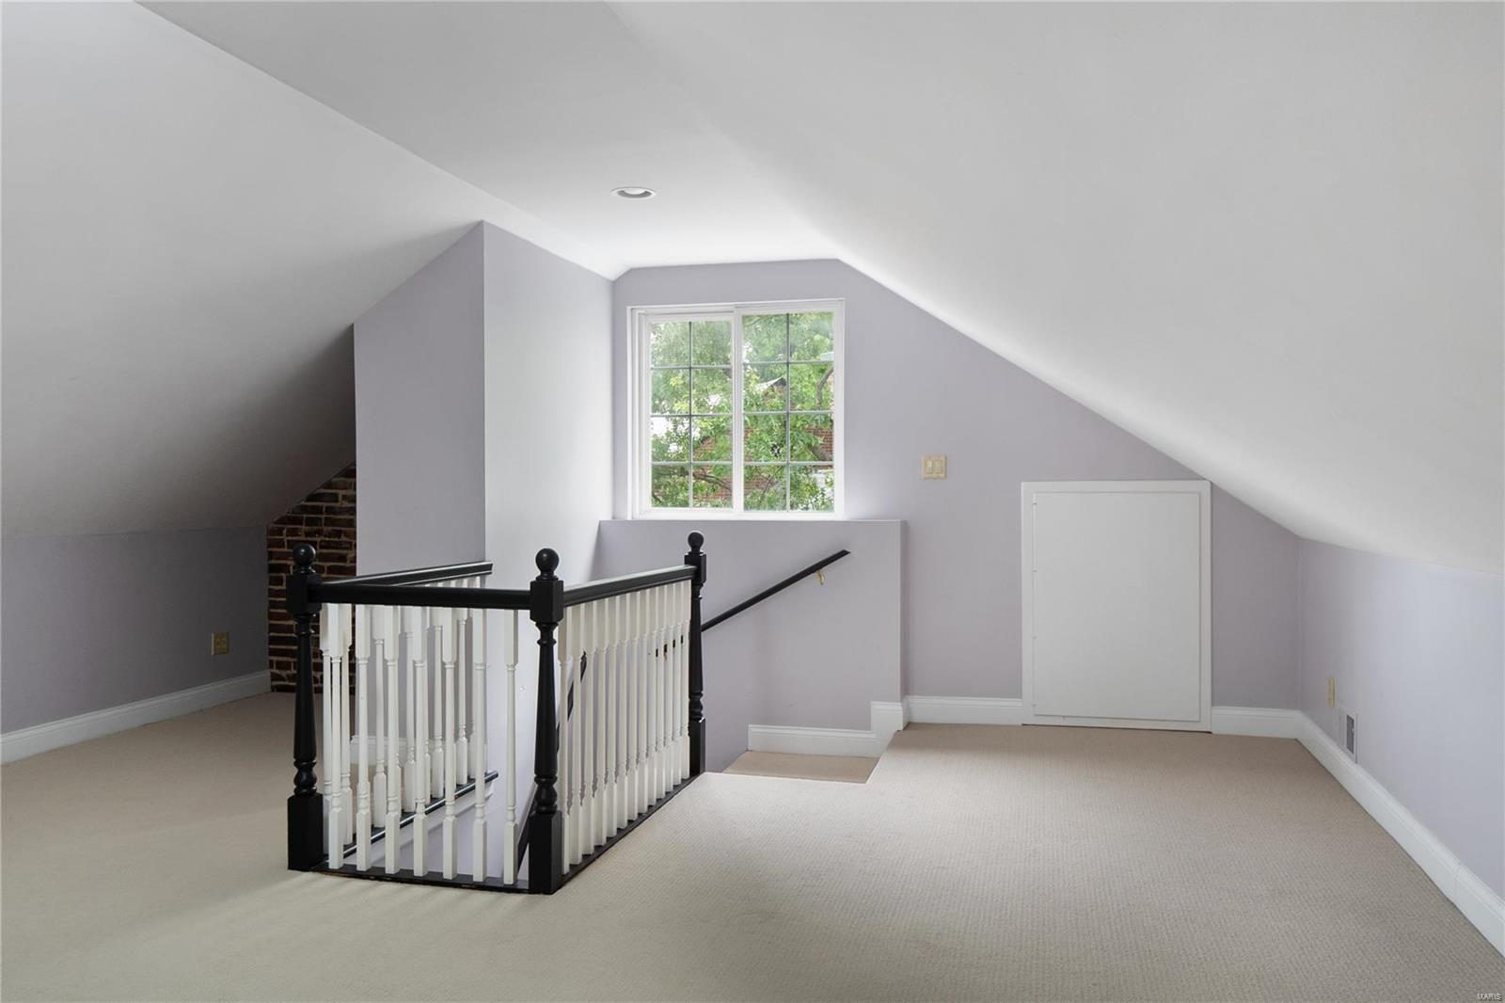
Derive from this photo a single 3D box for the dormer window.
[{"bbox_3d":[-0.084,-0.459,5.514,1.103,1.092,0.090,0,1,16],"label":"dormer window"}]

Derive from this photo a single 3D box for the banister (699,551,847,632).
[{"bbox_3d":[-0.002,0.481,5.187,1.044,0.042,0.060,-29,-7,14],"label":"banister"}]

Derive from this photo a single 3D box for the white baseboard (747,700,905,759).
[{"bbox_3d":[0.344,1.070,5.155,0.753,0.265,0.022,0,1,16],"label":"white baseboard"}]

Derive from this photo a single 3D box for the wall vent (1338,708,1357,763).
[{"bbox_3d":[2.175,0.841,3.965,0.020,0.168,0.241,0,1,16],"label":"wall vent"}]

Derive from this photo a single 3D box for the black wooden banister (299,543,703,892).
[{"bbox_3d":[-0.787,0.608,3.764,0.866,0.959,1.349,0,1,16],"label":"black wooden banister"}]

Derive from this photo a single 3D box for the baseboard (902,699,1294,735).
[{"bbox_3d":[1.588,0.990,5.034,1.702,0.131,0.022,0,1,16],"label":"baseboard"}]

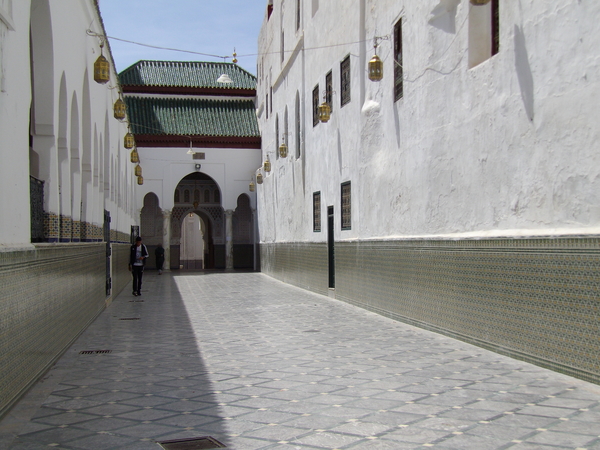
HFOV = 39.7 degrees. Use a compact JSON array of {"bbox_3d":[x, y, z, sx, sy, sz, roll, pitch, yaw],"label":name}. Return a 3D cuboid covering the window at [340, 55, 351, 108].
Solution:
[{"bbox_3d":[1.142,-3.519,20.420,0.130,1.149,1.130,-1,-1,-9],"label":"window"}]

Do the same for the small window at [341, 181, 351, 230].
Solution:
[{"bbox_3d":[1.158,-0.450,20.507,0.130,1.176,1.180,-1,-1,-9],"label":"small window"}]

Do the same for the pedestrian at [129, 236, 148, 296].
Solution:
[{"bbox_3d":[-4.835,1.234,24.985,0.560,1.740,0.380,-1,-1,-9],"label":"pedestrian"}]

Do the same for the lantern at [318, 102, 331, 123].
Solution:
[{"bbox_3d":[0.650,-2.967,21.900,0.310,0.550,0.310,-1,-1,-9],"label":"lantern"}]

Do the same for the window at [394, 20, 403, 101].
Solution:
[{"bbox_3d":[1.889,-3.103,15.761,0.130,1.492,0.600,-1,-1,-9],"label":"window"}]

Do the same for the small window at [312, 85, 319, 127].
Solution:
[{"bbox_3d":[0.494,-3.478,24.482,0.130,1.121,1.030,-1,-1,-9],"label":"small window"}]

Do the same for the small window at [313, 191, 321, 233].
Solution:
[{"bbox_3d":[0.525,-0.371,24.485,0.130,1.181,1.200,-1,-1,-9],"label":"small window"}]

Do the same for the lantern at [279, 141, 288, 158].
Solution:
[{"bbox_3d":[-0.578,-2.666,29.850,0.310,0.560,0.310,-1,-1,-9],"label":"lantern"}]

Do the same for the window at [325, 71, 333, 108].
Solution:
[{"bbox_3d":[0.809,-3.548,22.505,0.130,1.157,0.980,-1,-1,-9],"label":"window"}]

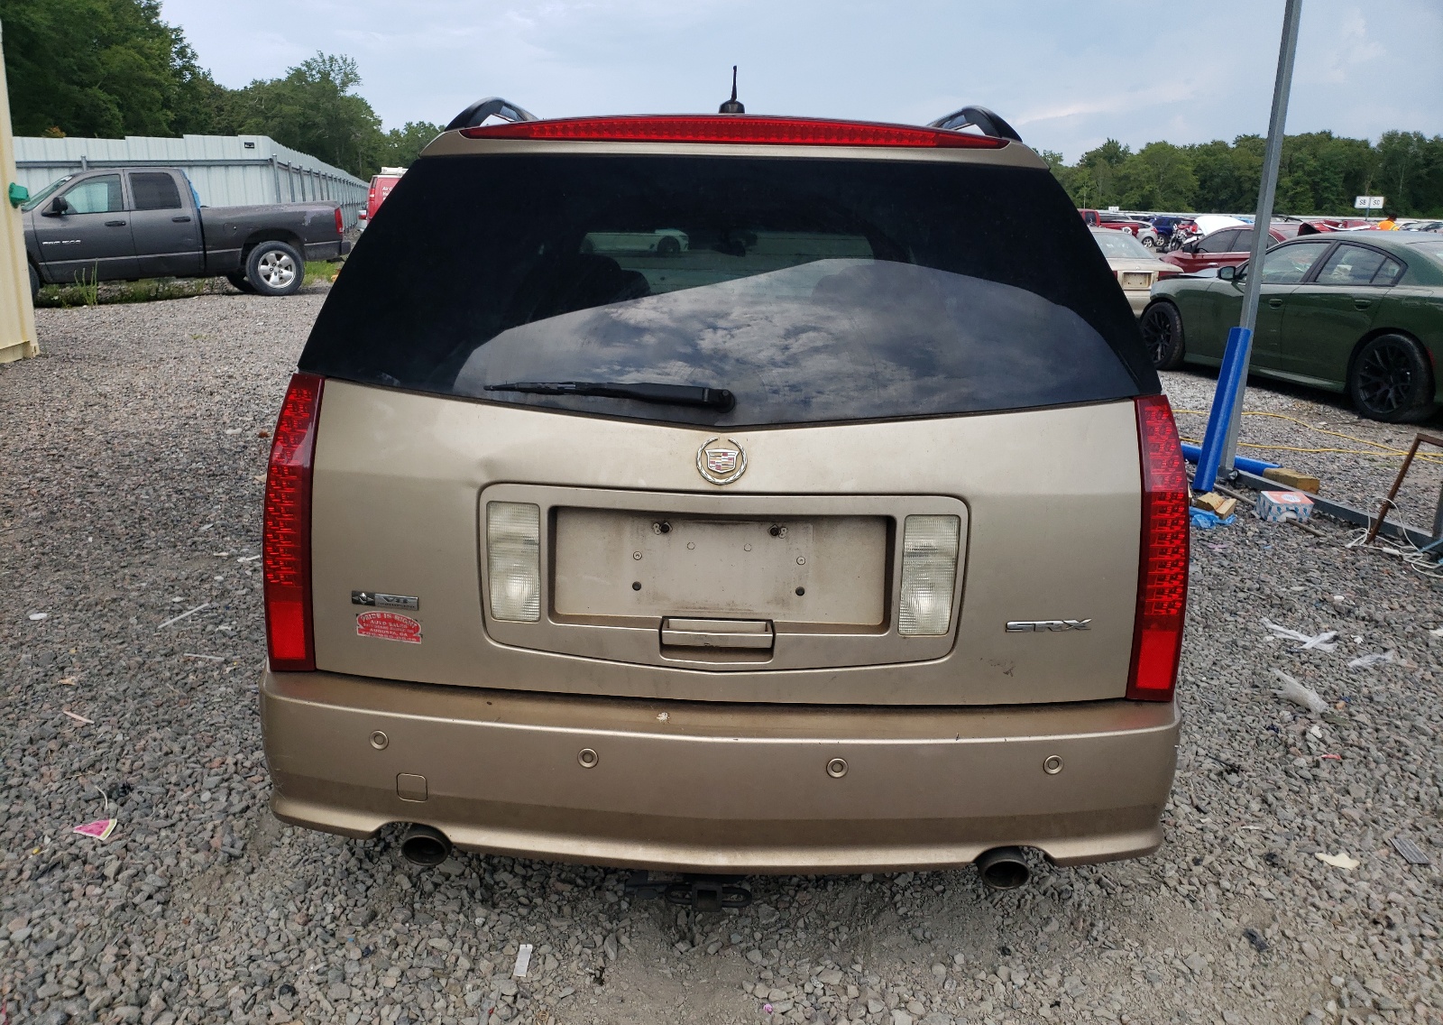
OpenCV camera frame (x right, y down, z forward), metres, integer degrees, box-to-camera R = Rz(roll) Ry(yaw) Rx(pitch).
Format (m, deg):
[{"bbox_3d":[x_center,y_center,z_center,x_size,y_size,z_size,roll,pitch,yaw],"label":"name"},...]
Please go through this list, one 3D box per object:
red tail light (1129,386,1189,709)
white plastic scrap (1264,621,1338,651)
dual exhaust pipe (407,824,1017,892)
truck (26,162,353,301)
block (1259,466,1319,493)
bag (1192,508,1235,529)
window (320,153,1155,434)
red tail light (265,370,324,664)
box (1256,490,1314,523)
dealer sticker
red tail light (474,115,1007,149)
[{"bbox_3d":[0.753,0.074,1.897,0.145,0.560,0.170,2,10,2],"label":"red tail light"},{"bbox_3d":[2.235,0.468,4.152,0.260,0.030,0.250,1,16,0],"label":"white plastic scrap"},{"bbox_3d":[-0.017,0.590,1.956,1.112,0.090,0.160,2,16,2],"label":"dual exhaust pipe"},{"bbox_3d":[-8.799,-4.214,16.518,5.785,1.910,2.020,-12,20,-31],"label":"truck"},{"bbox_3d":[3.370,-0.183,6.428,0.135,0.090,0.260,-4,17,-18],"label":"block"},{"bbox_3d":[2.535,0.025,5.666,0.260,0.065,0.230,1,16,0],"label":"bag"},{"bbox_3d":[0.009,-0.373,1.850,1.482,0.503,0.110,2,-12,2],"label":"window"},{"bbox_3d":[-0.760,0.030,1.950,0.145,0.560,0.170,2,10,2],"label":"red tail light"},{"bbox_3d":[3.046,-0.034,5.849,0.215,0.105,0.250,2,16,4],"label":"box"},{"bbox_3d":[-0.571,0.197,1.863,0.113,0.055,0.004,4,11,9],"label":"dealer sticker"},{"bbox_3d":[0.019,-0.641,1.830,0.942,0.055,0.100,2,16,2],"label":"red tail light"}]

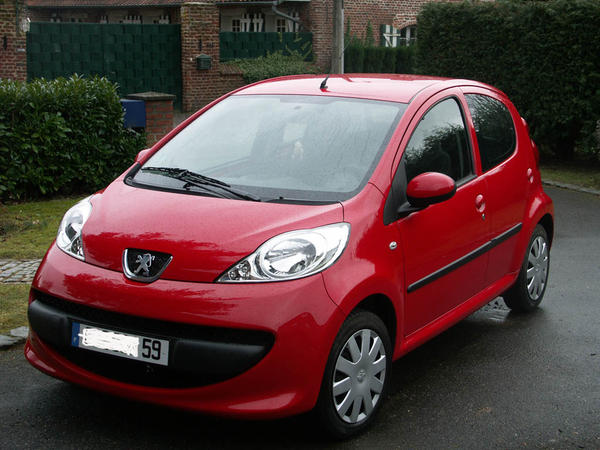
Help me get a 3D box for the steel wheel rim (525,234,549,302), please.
[{"bbox_3d":[1.463,0.271,6.007,0.100,0.400,0.400,6,12,31],"label":"steel wheel rim"}]

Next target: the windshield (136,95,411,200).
[{"bbox_3d":[-0.165,-0.403,4.636,1.280,0.120,0.950,6,40,31],"label":"windshield"}]

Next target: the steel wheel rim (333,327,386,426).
[{"bbox_3d":[0.225,0.640,4.050,0.100,0.400,0.400,8,13,38],"label":"steel wheel rim"}]

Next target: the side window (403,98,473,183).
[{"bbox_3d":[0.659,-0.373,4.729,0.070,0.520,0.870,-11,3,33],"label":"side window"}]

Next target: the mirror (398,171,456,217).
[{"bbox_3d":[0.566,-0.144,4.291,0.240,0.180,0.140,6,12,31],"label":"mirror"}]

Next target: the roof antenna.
[{"bbox_3d":[0.136,-0.757,5.065,0.030,0.085,0.090,6,12,31],"label":"roof antenna"}]

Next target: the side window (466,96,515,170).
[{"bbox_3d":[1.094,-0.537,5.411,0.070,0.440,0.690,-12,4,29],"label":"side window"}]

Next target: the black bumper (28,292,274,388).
[{"bbox_3d":[-0.674,0.493,3.967,1.310,0.290,0.220,6,12,31],"label":"black bumper"}]

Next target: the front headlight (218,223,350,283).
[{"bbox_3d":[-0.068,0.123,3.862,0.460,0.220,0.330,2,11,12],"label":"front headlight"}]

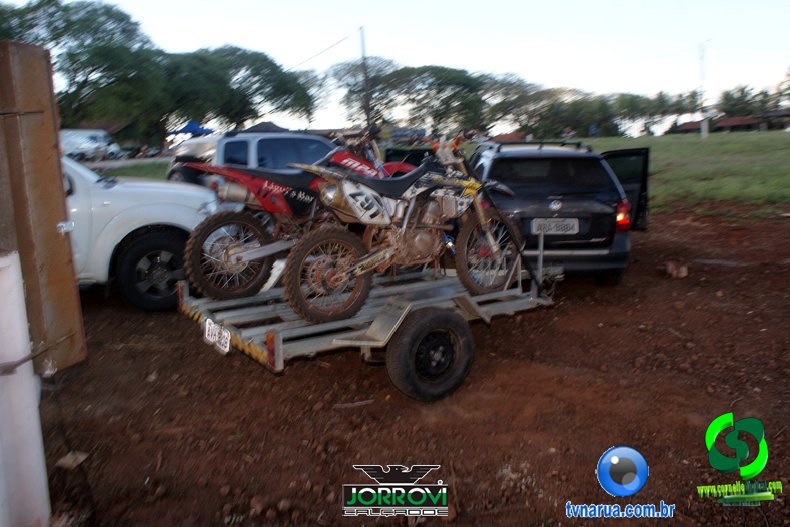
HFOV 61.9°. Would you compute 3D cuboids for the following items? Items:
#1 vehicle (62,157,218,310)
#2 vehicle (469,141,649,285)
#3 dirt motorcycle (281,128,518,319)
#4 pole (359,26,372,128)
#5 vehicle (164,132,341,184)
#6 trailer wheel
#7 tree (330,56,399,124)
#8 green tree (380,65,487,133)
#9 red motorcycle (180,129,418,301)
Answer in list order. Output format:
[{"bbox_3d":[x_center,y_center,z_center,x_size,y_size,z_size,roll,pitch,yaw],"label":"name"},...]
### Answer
[{"bbox_3d":[-4.043,-0.532,7.429,5.150,1.780,1.850,-1,10,3],"label":"vehicle"},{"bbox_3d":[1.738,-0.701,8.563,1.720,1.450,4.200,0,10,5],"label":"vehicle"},{"bbox_3d":[0.123,-0.314,4.924,2.130,1.270,0.820,-7,12,-30],"label":"dirt motorcycle"},{"bbox_3d":[-1.948,-11.044,43.719,0.320,9.300,0.320,-1,10,0],"label":"pole"},{"bbox_3d":[-1.811,-1.354,11.537,4.200,1.700,1.750,-9,13,-36],"label":"vehicle"},{"bbox_3d":[0.226,0.561,4.267,0.580,0.580,0.180,-7,12,-30],"label":"trailer wheel"},{"bbox_3d":[-2.639,-15.154,64.313,7.500,10.000,7.500,-1,10,0],"label":"tree"},{"bbox_3d":[3.887,-14.038,60.477,9.800,8.900,9.500,-1,10,0],"label":"green tree"},{"bbox_3d":[-0.679,-0.410,5.432,2.130,1.270,0.820,-7,12,-29],"label":"red motorcycle"}]

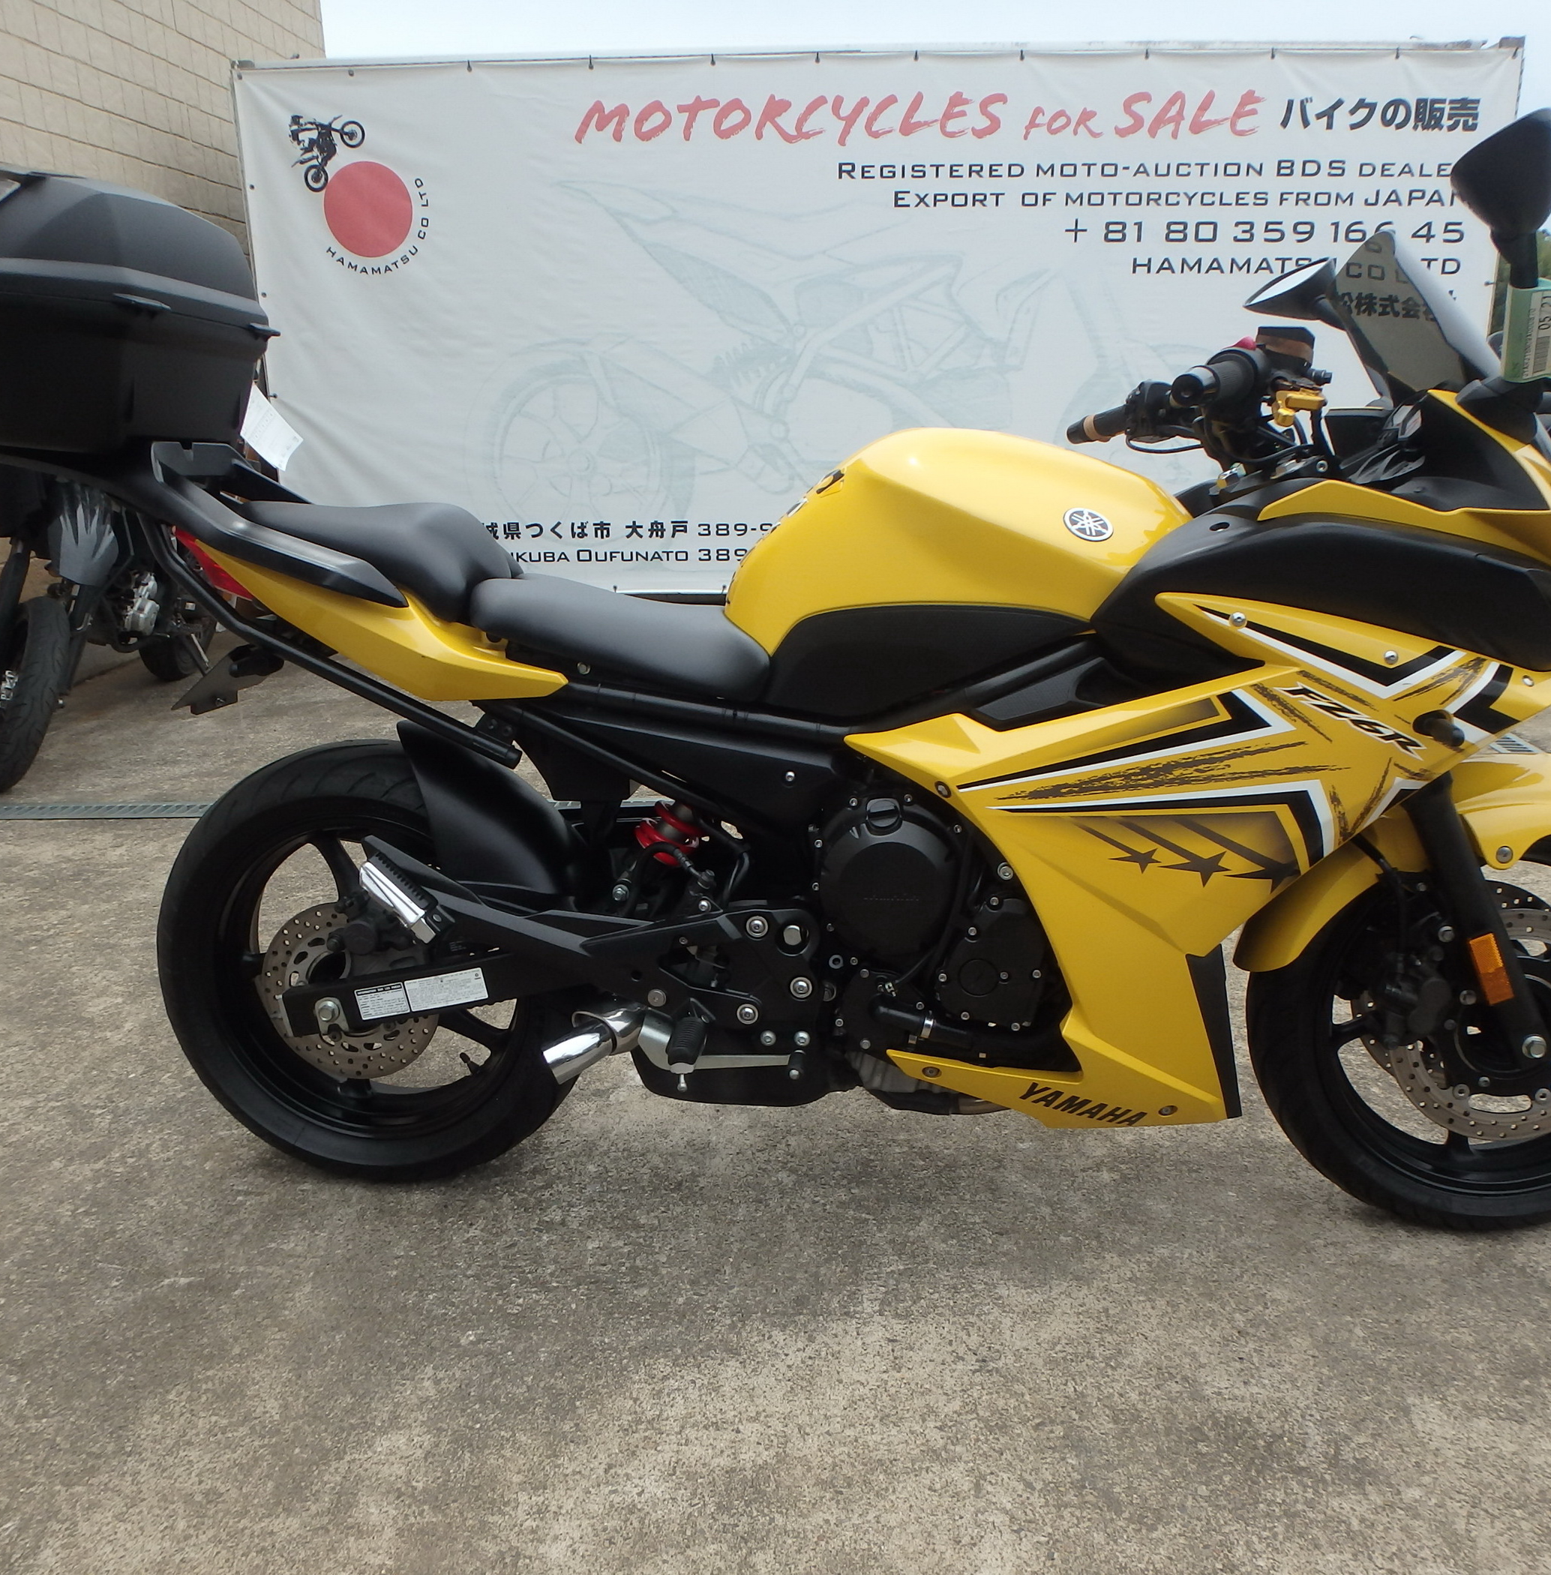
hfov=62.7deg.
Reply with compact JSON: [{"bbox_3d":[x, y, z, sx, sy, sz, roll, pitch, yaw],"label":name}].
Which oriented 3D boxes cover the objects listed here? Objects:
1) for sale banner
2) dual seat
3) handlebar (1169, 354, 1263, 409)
[{"bbox_3d":[0.388,-2.210,6.319,5.992,2.509,0.050,1,17,4],"label":"for sale banner"},{"bbox_3d":[-0.327,-0.245,1.605,0.680,0.235,0.290,1,13,6],"label":"dual seat"},{"bbox_3d":[0.417,-0.387,1.204,0.135,0.042,0.042,-26,29,-32],"label":"handlebar"}]

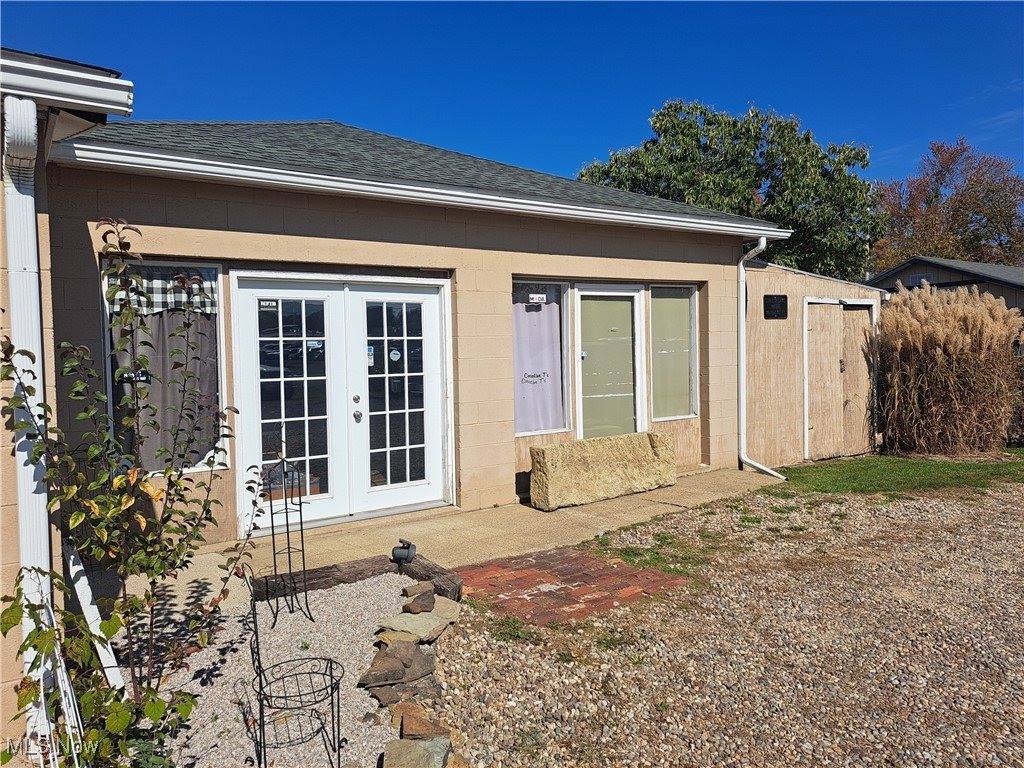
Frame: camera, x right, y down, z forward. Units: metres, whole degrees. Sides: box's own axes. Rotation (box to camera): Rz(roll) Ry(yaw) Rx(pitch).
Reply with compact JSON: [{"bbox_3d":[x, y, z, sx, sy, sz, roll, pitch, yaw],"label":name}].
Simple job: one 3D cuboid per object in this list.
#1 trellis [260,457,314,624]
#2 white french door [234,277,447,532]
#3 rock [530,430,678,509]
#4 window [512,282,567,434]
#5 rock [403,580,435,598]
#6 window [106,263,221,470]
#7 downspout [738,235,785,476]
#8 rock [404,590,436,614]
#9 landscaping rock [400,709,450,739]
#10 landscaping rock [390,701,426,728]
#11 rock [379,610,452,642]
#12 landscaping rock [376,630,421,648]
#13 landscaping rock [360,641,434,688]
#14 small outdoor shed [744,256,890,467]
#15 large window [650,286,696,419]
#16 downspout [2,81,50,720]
[{"bbox_3d":[-1.247,0.861,3.943,0.260,0.898,0.240,-2,3,-18],"label":"trellis"},{"bbox_3d":[-1.340,0.129,5.995,1.890,2.040,0.120,-3,3,-33],"label":"white french door"},{"bbox_3d":[0.945,0.827,7.079,1.770,0.580,0.320,-3,4,-38],"label":"rock"},{"bbox_3d":[0.264,-0.261,7.221,0.764,1.522,0.100,-3,3,-34],"label":"window"},{"bbox_3d":[-0.562,1.235,4.267,0.200,0.070,0.130,-2,3,-8],"label":"rock"},{"bbox_3d":[-2.519,-0.121,5.200,0.790,1.550,0.100,-3,3,-33],"label":"window"},{"bbox_3d":[2.905,-0.319,8.311,0.100,2.760,0.620,-3,3,-33],"label":"downspout"},{"bbox_3d":[-0.528,1.244,4.045,0.180,0.085,0.140,-2,3,-13],"label":"rock"},{"bbox_3d":[-0.333,1.301,2.705,0.190,0.070,0.150,-2,3,-8],"label":"landscaping rock"},{"bbox_3d":[-0.414,1.308,2.810,0.160,0.070,0.130,-2,3,-9],"label":"landscaping rock"},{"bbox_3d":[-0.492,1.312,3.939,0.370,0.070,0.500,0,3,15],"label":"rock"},{"bbox_3d":[-0.601,1.355,3.725,0.240,0.065,0.170,-1,3,7],"label":"landscaping rock"},{"bbox_3d":[-0.527,1.321,3.354,0.330,0.085,0.380,-1,3,-6],"label":"landscaping rock"},{"bbox_3d":[3.367,-0.329,10.752,3.283,2.616,2.800,-3,3,-34],"label":"small outdoor shed"},{"bbox_3d":[1.876,-0.362,8.292,0.772,1.564,0.100,-3,3,-34],"label":"large window"},{"bbox_3d":[-1.573,0.206,2.330,0.085,2.167,0.330,-3,3,-34],"label":"downspout"}]

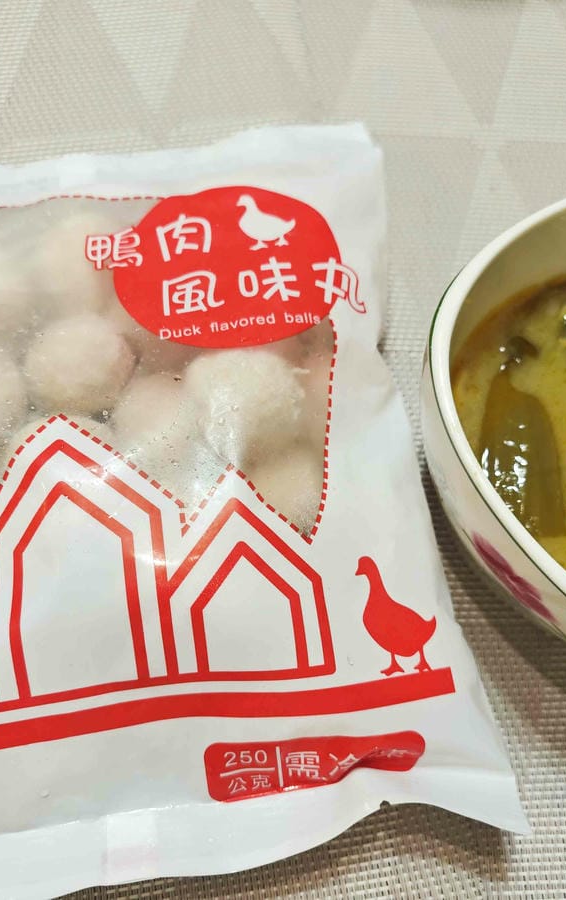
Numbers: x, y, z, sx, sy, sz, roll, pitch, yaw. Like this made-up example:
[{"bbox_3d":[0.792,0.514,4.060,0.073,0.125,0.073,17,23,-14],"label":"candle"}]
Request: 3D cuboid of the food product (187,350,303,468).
[{"bbox_3d":[-0.011,-0.012,0.222,0.033,0.033,0.033,0,70,-3],"label":"food product"}]

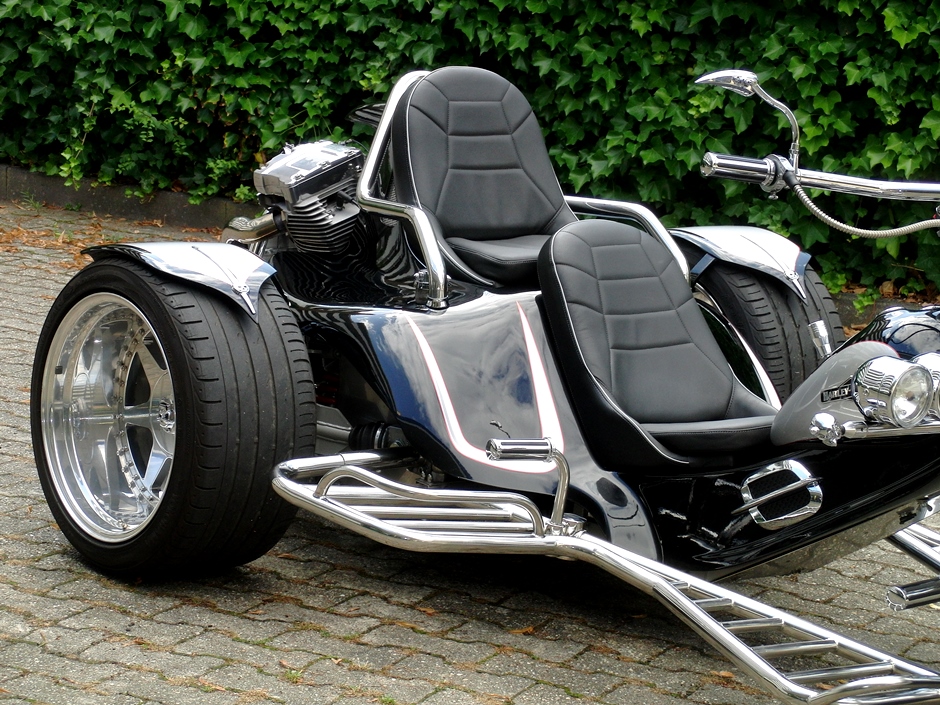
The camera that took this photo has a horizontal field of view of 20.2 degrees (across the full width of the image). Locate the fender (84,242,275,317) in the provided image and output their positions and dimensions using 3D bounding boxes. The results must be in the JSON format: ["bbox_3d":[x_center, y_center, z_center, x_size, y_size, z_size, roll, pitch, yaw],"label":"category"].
[{"bbox_3d":[-0.549,-0.155,5.226,0.310,0.140,0.475,-4,15,-39],"label":"fender"}]

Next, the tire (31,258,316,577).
[{"bbox_3d":[-0.605,0.123,5.319,0.294,0.661,0.661,-4,15,-39],"label":"tire"}]

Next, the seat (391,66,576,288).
[{"bbox_3d":[0.079,-0.360,5.653,0.450,0.465,0.500,-4,15,-39],"label":"seat"}]

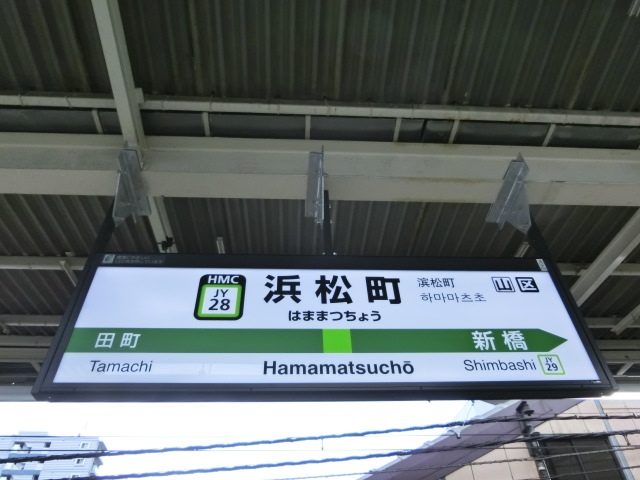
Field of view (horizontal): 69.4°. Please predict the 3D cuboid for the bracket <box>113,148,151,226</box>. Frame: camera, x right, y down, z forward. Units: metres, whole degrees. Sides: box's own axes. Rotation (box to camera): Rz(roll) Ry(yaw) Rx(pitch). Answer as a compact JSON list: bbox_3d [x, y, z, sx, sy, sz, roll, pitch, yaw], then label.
[{"bbox_3d":[-1.127,-0.224,2.747,0.092,0.372,0.480,1,-44,-4],"label":"bracket"}]

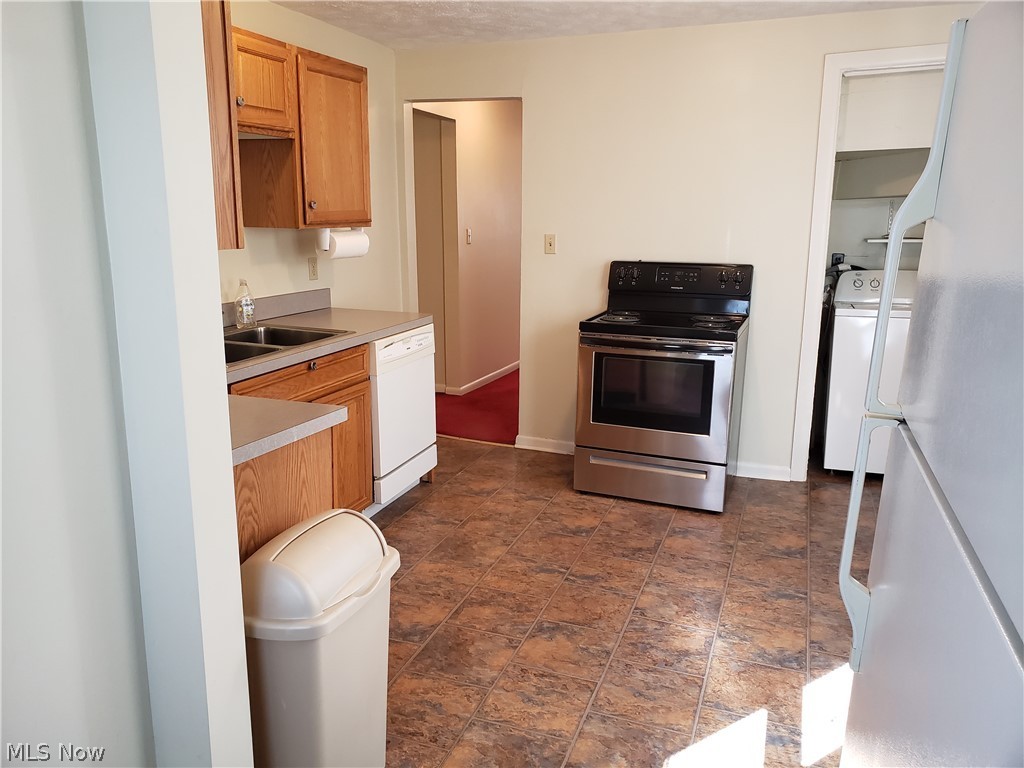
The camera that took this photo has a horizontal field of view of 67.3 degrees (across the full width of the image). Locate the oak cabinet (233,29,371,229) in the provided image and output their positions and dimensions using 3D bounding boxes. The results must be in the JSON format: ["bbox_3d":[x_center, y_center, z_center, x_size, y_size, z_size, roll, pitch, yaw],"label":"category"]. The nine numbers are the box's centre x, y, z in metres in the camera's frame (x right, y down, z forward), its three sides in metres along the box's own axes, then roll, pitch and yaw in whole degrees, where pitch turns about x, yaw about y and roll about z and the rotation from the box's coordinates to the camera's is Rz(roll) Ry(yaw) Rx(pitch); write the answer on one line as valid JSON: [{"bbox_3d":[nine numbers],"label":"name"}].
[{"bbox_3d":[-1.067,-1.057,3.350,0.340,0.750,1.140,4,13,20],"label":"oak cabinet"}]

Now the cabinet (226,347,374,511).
[{"bbox_3d":[-1.076,0.320,3.153,0.630,0.900,0.910,4,13,20],"label":"cabinet"}]

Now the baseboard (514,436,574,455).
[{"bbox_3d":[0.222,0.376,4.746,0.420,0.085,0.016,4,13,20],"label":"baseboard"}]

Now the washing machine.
[{"bbox_3d":[2.189,-0.071,4.386,0.690,1.100,0.660,4,13,20],"label":"washing machine"}]

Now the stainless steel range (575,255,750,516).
[{"bbox_3d":[0.790,-0.016,3.986,0.760,1.174,0.675,5,14,23],"label":"stainless steel range"}]

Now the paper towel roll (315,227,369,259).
[{"bbox_3d":[-0.832,-0.683,3.748,0.135,0.145,0.285,4,13,20],"label":"paper towel roll"}]

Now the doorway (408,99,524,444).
[{"bbox_3d":[-0.282,-0.663,4.811,0.740,2.090,0.130,4,13,20],"label":"doorway"}]

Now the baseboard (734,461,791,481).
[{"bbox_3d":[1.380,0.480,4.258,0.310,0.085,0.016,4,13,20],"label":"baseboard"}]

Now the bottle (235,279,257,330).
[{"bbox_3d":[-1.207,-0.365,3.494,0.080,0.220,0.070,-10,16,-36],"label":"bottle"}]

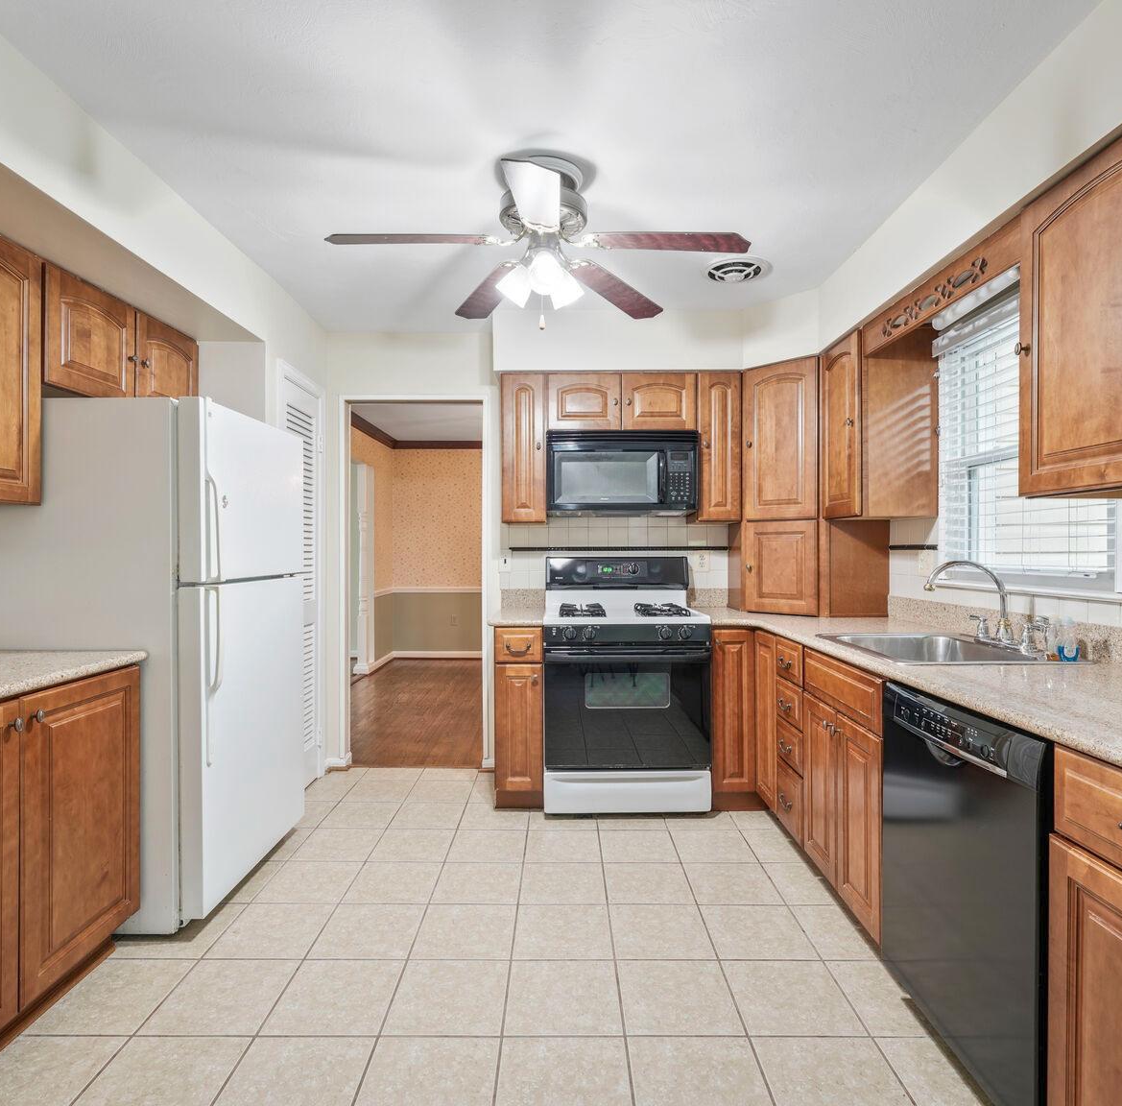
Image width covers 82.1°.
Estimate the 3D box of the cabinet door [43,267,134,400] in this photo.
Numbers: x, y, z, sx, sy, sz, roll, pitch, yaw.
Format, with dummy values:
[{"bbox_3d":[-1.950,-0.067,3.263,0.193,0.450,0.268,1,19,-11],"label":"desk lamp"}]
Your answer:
[{"bbox_3d":[-1.580,-0.700,2.180,0.030,0.370,0.420,0,0,0],"label":"cabinet door"}]

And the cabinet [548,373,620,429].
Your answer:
[{"bbox_3d":[0.119,-0.766,3.431,0.377,0.303,0.330,0,0,0],"label":"cabinet"}]

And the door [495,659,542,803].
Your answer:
[{"bbox_3d":[-0.191,0.822,3.010,0.222,0.620,0.030,0,0,0],"label":"door"}]

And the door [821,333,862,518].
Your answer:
[{"bbox_3d":[1.202,-0.526,2.740,0.024,0.747,0.348,0,0,0],"label":"door"}]

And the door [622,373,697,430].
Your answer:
[{"bbox_3d":[0.496,-0.757,3.250,0.370,0.287,0.030,0,0,0],"label":"door"}]

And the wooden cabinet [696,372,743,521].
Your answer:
[{"bbox_3d":[0.804,-0.538,3.430,0.240,0.760,0.330,0,0,0],"label":"wooden cabinet"}]

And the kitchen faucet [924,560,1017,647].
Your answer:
[{"bbox_3d":[1.319,0.165,2.077,0.294,0.277,0.260,0,0,0],"label":"kitchen faucet"}]

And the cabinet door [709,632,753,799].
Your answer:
[{"bbox_3d":[0.787,0.724,2.962,0.192,0.742,0.024,0,0,0],"label":"cabinet door"}]

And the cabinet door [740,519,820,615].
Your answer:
[{"bbox_3d":[1.062,0.072,3.104,0.024,0.435,0.363,0,1,-45],"label":"cabinet door"}]

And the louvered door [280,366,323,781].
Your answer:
[{"bbox_3d":[-1.318,0.192,3.275,0.035,2.035,0.480,0,0,0],"label":"louvered door"}]

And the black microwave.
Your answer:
[{"bbox_3d":[0.309,-0.412,3.405,0.757,0.404,0.385,0,0,0],"label":"black microwave"}]

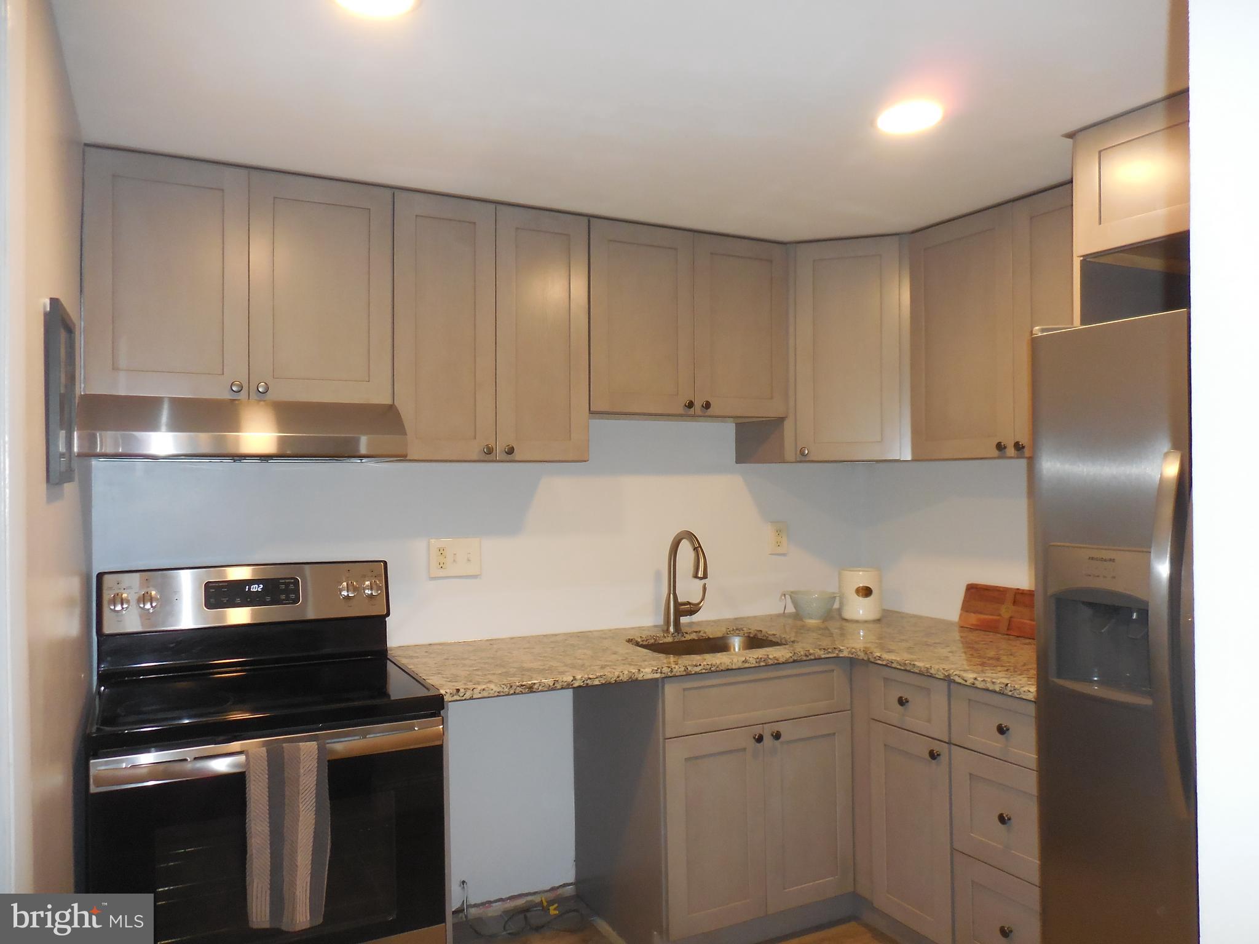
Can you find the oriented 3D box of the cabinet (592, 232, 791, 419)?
[{"bbox_3d":[0.140,-0.494,3.178,0.762,0.610,0.320,0,-1,-27],"label":"cabinet"}]

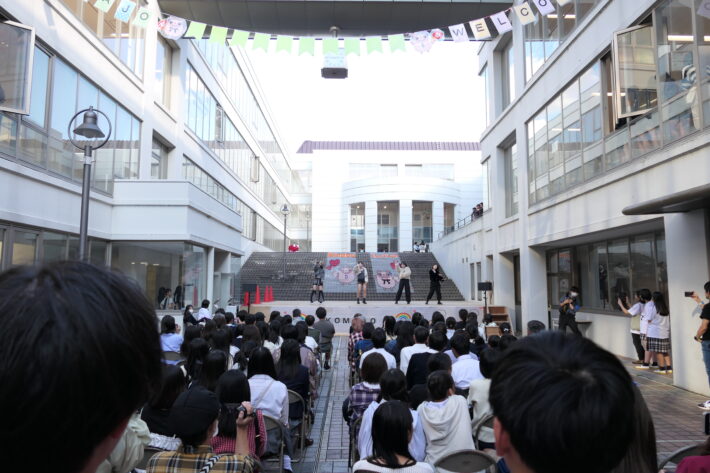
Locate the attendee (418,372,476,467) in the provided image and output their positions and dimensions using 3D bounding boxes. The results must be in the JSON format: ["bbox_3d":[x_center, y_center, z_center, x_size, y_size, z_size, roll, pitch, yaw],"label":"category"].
[{"bbox_3d":[0.622,1.503,3.524,0.500,1.130,0.720,0,-6,5],"label":"attendee"}]

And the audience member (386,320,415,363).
[{"bbox_3d":[0.643,1.809,6.860,0.460,1.200,0.750,0,-6,-1],"label":"audience member"}]

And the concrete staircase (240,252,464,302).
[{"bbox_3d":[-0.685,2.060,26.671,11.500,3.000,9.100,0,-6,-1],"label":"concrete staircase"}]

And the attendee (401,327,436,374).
[{"bbox_3d":[0.728,1.659,5.635,0.480,1.285,0.750,0,-6,-1],"label":"attendee"}]

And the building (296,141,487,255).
[{"bbox_3d":[3.999,-3.314,54.164,20.384,13.200,12.500,0,-6,-1],"label":"building"}]

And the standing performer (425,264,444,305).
[{"bbox_3d":[3.118,1.876,19.151,0.720,1.540,0.480,2,-6,-21],"label":"standing performer"}]

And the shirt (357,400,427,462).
[{"bbox_3d":[0.230,1.299,3.032,0.430,0.580,0.340,0,-6,-1],"label":"shirt"}]

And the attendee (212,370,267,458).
[{"bbox_3d":[-0.736,1.440,3.138,0.450,1.222,0.750,0,-6,-1],"label":"attendee"}]

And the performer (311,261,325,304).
[{"bbox_3d":[-1.476,1.809,19.482,0.520,1.640,0.380,0,-6,-1],"label":"performer"}]

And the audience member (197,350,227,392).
[{"bbox_3d":[-1.101,1.524,4.018,0.450,1.230,0.750,0,-6,-1],"label":"audience member"}]

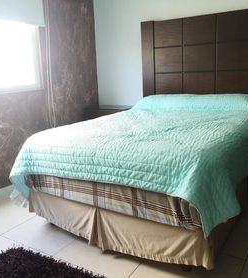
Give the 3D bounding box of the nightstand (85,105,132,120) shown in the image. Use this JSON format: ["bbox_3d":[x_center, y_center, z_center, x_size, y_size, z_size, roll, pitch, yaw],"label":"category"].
[{"bbox_3d":[-0.189,-0.048,3.945,0.598,0.676,0.408,6,15,33],"label":"nightstand"}]

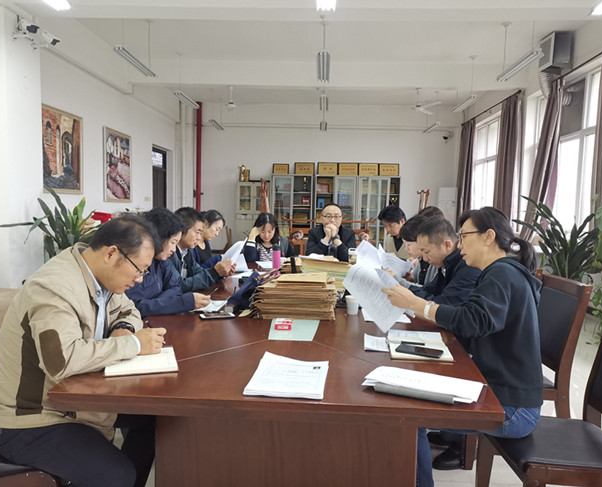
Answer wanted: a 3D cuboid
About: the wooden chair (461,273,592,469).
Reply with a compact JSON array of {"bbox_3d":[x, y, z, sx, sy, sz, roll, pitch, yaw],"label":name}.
[{"bbox_3d":[1.083,0.633,2.584,0.540,0.940,0.490,2,4,5],"label":"wooden chair"}]

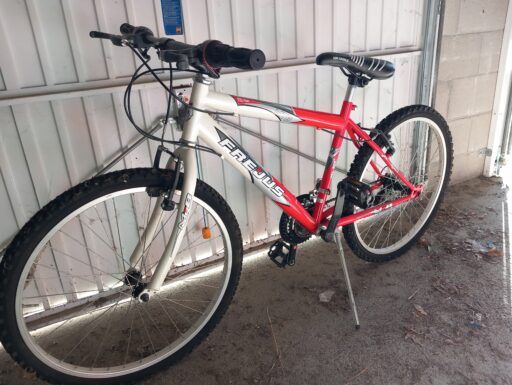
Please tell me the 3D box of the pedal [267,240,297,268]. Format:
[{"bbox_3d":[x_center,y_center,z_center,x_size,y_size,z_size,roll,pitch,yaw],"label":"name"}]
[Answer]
[{"bbox_3d":[0.100,0.229,1.481,0.072,0.030,0.094,-48,40,-9],"label":"pedal"}]

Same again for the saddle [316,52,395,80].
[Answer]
[{"bbox_3d":[0.270,-0.365,1.156,0.264,0.070,0.147,-8,25,-33],"label":"saddle"}]

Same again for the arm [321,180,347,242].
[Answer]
[{"bbox_3d":[0.245,0.060,1.243,0.031,0.203,0.028,-6,23,-34],"label":"arm"}]

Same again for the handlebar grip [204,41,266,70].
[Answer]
[{"bbox_3d":[-0.040,-0.242,0.712,0.040,0.040,0.133,-20,31,-36],"label":"handlebar grip"}]

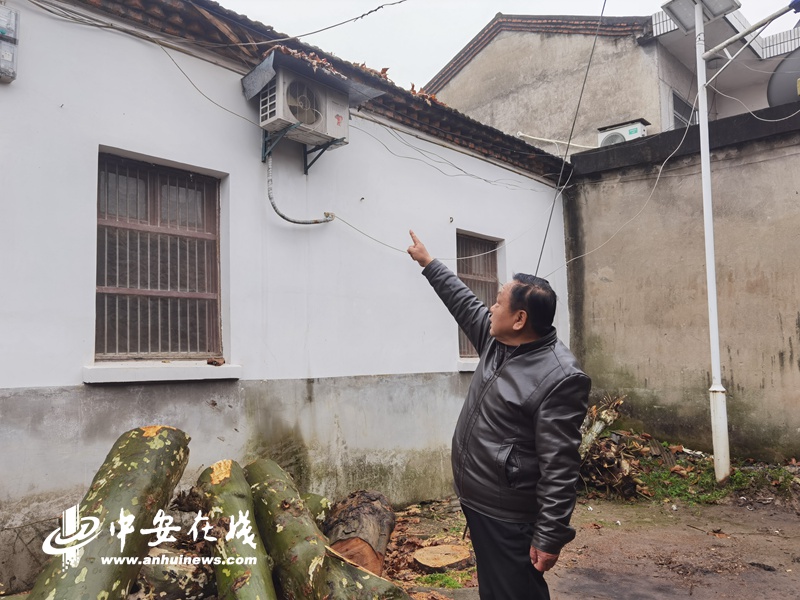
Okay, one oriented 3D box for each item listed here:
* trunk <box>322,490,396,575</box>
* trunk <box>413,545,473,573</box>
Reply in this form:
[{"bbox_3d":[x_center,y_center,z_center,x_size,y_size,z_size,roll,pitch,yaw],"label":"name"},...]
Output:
[{"bbox_3d":[-0.285,1.710,4.550,0.500,0.450,0.950,0,-5,-2],"label":"trunk"},{"bbox_3d":[0.315,1.886,4.550,0.440,0.100,0.440,0,-5,0],"label":"trunk"}]

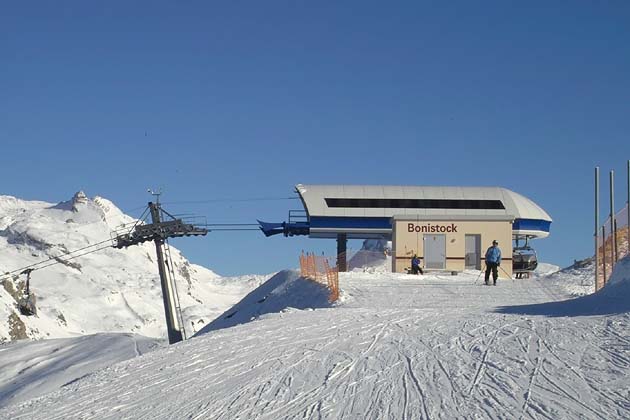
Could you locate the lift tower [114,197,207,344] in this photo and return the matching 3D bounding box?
[{"bbox_3d":[-10.270,4.550,102.500,6.400,10.700,7.300,-9,-4,-3],"label":"lift tower"}]

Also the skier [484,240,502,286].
[{"bbox_3d":[6.880,2.060,57.300,0.720,1.770,0.600,0,-4,0],"label":"skier"}]

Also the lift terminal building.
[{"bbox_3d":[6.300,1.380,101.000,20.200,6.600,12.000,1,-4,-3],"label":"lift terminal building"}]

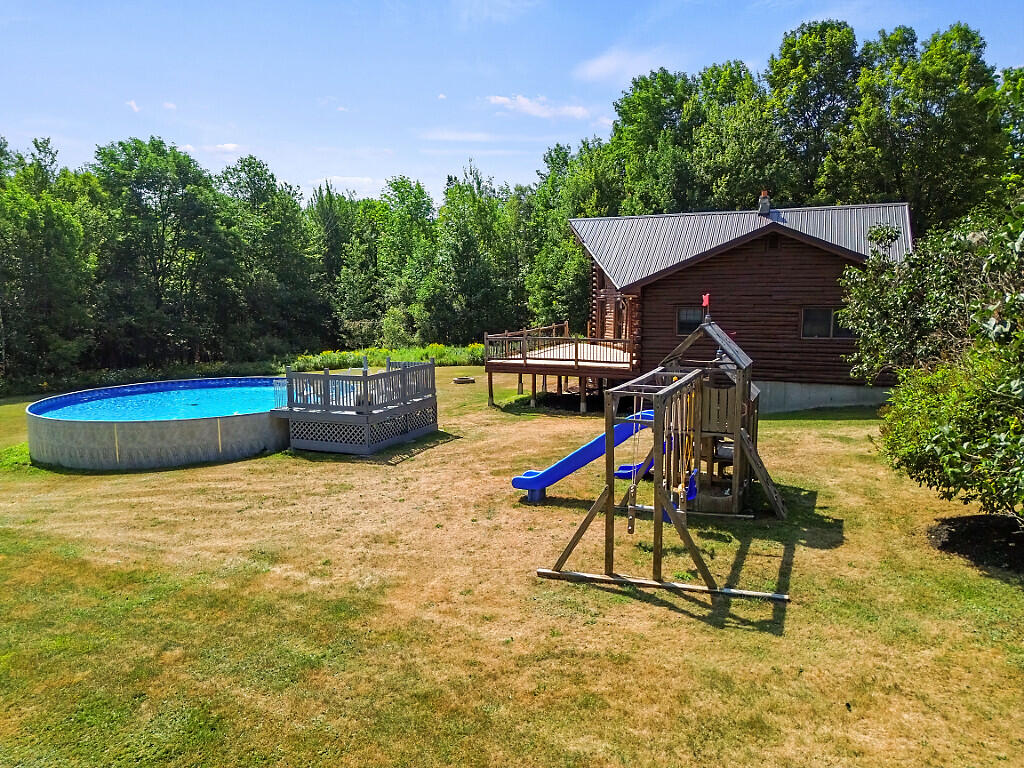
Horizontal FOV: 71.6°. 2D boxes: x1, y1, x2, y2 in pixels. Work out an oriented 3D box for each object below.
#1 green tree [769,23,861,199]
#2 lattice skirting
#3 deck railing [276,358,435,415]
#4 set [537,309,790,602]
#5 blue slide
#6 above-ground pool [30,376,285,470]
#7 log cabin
[{"bbox_3d":[17.077,-11.197,41.254,6.200,18.957,6.200,3,8,24],"label":"green tree"},{"bbox_3d":[-4.093,1.160,20.111,2.414,0.900,3.416,3,8,24],"label":"lattice skirting"},{"bbox_3d":[-4.150,-0.019,19.975,2.514,1.184,3.416,3,8,24],"label":"deck railing"},{"bbox_3d":[3.409,0.593,12.849,3.400,3.600,7.750,3,8,24],"label":"set"},{"bbox_3d":[1.476,1.418,14.253,3.100,2.050,0.580,3,8,24],"label":"blue slide"},{"bbox_3d":[-9.687,0.952,22.229,8.900,1.180,8.900,-1,8,0],"label":"above-ground pool"},{"bbox_3d":[7.490,-3.228,27.054,14.300,7.500,11.000,3,8,24],"label":"log cabin"}]

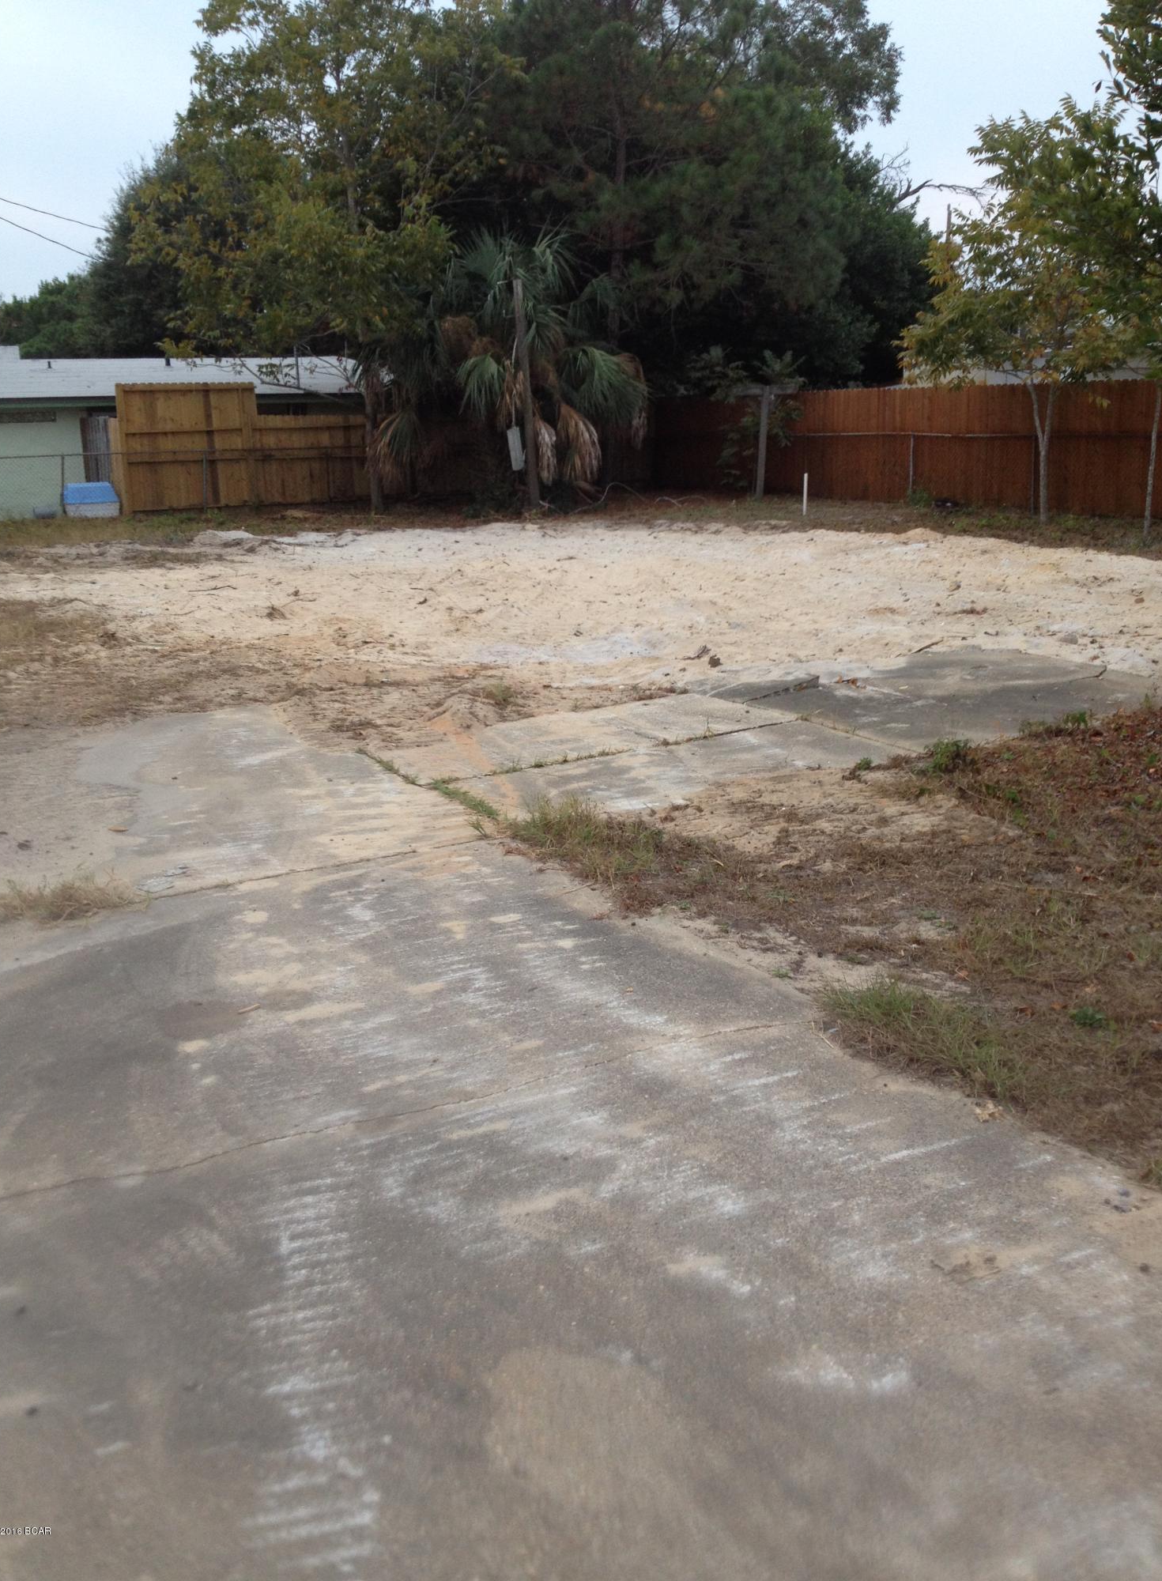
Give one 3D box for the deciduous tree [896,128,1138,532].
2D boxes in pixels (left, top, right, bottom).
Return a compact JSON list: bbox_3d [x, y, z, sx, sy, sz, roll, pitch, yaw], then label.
[{"bbox_3d":[5.592,-5.918,20.413,2.934,4.985,2.900,-2,14,0],"label":"deciduous tree"}]

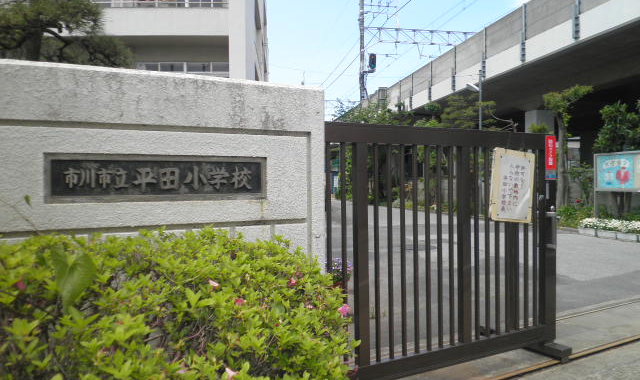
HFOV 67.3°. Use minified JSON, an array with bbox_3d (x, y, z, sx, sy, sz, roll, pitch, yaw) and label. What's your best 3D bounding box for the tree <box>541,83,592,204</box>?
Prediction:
[{"bbox_3d":[7.518,-1.048,14.640,1.550,4.320,1.400,-1,1,-11],"label":"tree"}]

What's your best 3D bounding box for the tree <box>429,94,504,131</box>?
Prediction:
[{"bbox_3d":[6.311,-1.486,20.785,3.200,5.270,3.000,-1,1,-11],"label":"tree"}]

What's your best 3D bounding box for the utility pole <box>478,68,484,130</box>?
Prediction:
[{"bbox_3d":[6.338,-1.784,18.802,0.140,5.920,0.140,-1,1,-11],"label":"utility pole"}]

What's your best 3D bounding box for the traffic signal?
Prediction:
[{"bbox_3d":[4.554,-11.055,41.625,0.650,1.650,0.500,-1,1,-11],"label":"traffic signal"}]

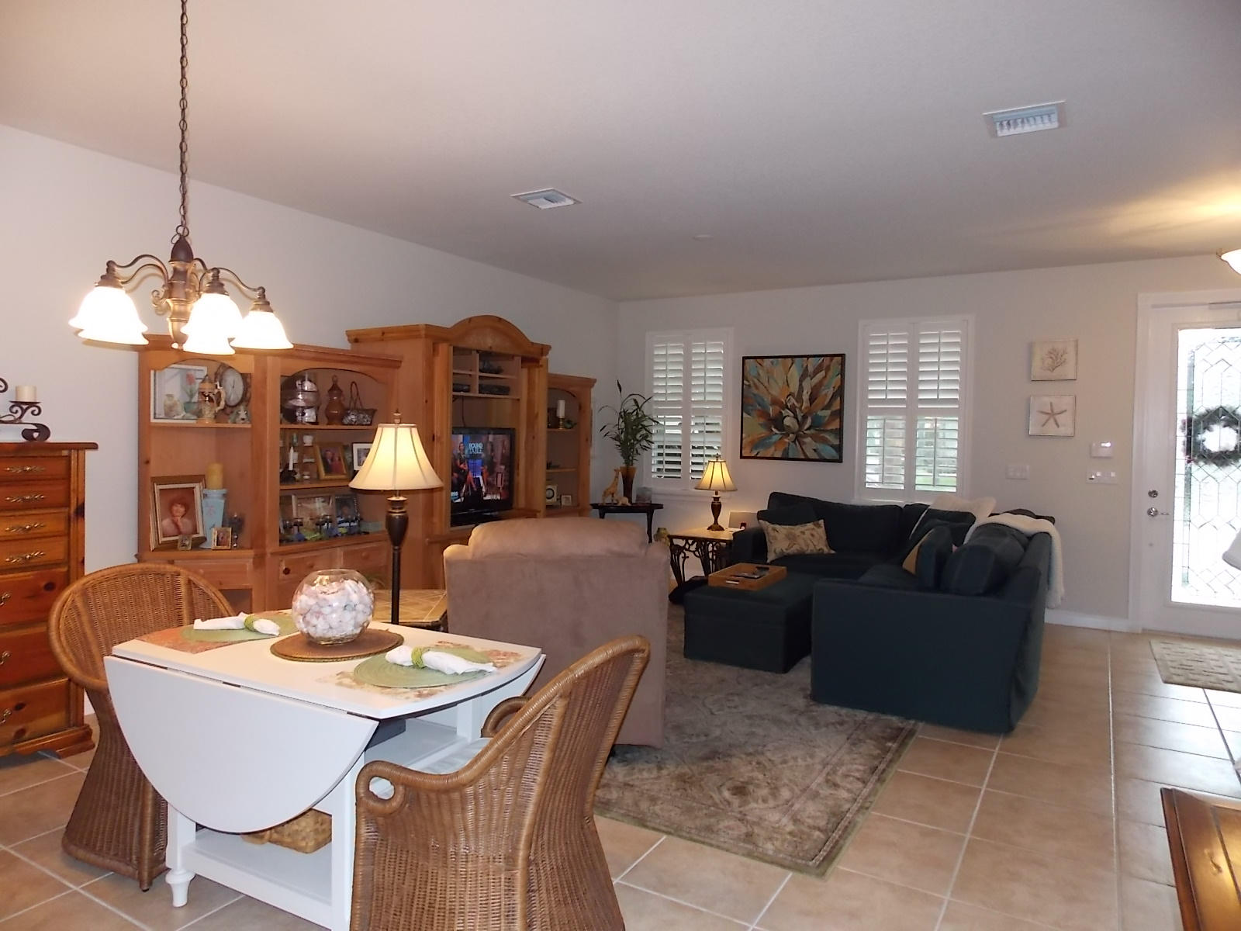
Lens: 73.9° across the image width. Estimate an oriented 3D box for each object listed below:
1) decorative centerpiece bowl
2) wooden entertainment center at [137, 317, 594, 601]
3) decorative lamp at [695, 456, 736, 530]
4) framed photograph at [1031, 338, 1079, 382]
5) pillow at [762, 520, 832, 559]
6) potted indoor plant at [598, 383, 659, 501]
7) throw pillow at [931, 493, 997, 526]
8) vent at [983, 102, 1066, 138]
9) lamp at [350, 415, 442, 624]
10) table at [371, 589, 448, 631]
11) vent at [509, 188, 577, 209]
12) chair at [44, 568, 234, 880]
[{"bbox_3d":[-0.939,0.456,2.686,0.272,0.224,0.272,1,3,0],"label":"decorative centerpiece bowl"},{"bbox_3d":[-1.267,0.084,5.680,0.760,2.190,3.680,2,3,30],"label":"wooden entertainment center"},{"bbox_3d":[0.870,0.244,7.447,0.380,0.670,0.380,1,2,0],"label":"decorative lamp"},{"bbox_3d":[3.347,-0.808,6.358,0.312,0.308,0.030,2,3,30],"label":"framed photograph"},{"bbox_3d":[1.413,0.590,6.619,0.500,0.330,0.140,1,-13,-6],"label":"pillow"},{"bbox_3d":[0.043,-0.215,7.883,0.540,1.170,0.500,0,3,-12],"label":"potted indoor plant"},{"bbox_3d":[2.444,0.446,6.093,0.150,0.460,0.500,37,-11,-19],"label":"throw pillow"},{"bbox_3d":[1.680,-1.411,3.417,0.305,0.030,0.305,2,3,30],"label":"vent"},{"bbox_3d":[-0.995,0.528,3.636,0.410,1.490,0.410,2,3,30],"label":"lamp"},{"bbox_3d":[-1.151,0.960,4.026,0.570,0.570,0.730,1,2,-4],"label":"table"},{"bbox_3d":[-0.416,-1.500,4.686,0.290,0.025,0.315,2,3,30],"label":"vent"},{"bbox_3d":[-1.542,0.826,2.897,0.610,0.910,0.620,2,2,27],"label":"chair"}]

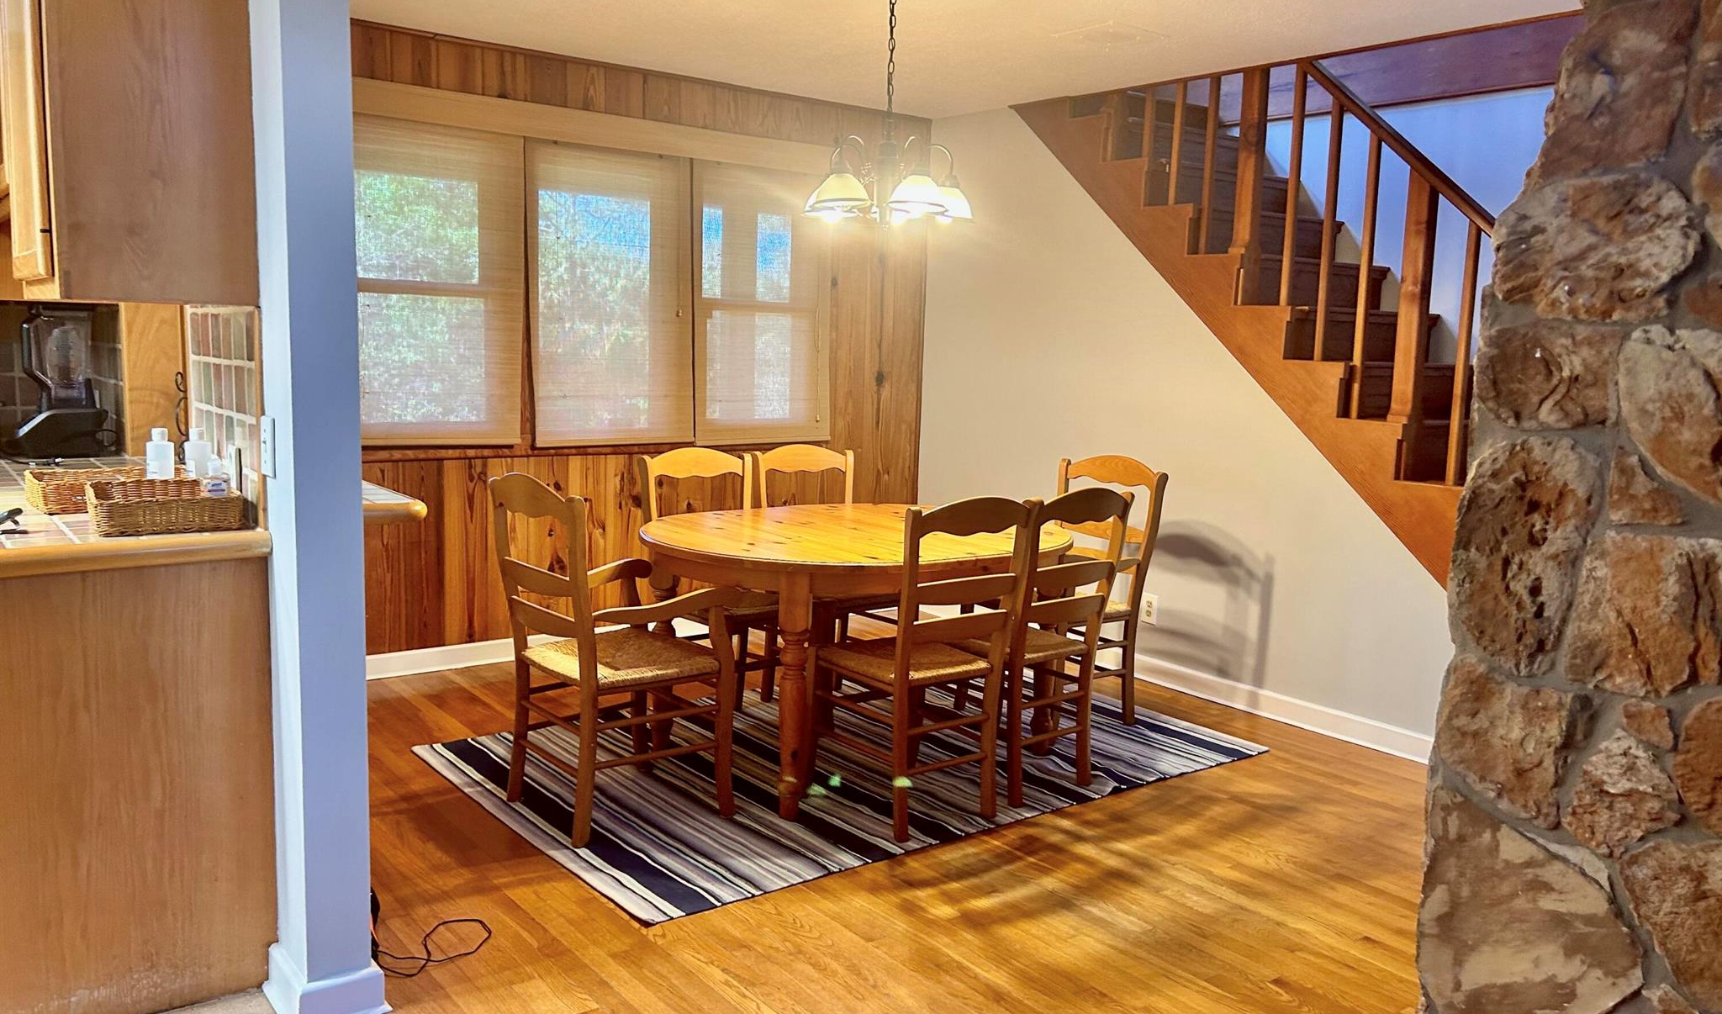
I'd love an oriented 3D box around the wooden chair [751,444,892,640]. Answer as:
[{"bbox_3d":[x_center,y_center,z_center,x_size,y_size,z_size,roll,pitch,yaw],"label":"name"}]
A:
[{"bbox_3d":[-0.075,0.283,4.699,0.470,0.955,0.530,-4,10,-37],"label":"wooden chair"}]

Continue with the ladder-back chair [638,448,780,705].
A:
[{"bbox_3d":[-0.427,0.304,4.389,0.450,0.965,0.540,-4,10,-37],"label":"ladder-back chair"}]

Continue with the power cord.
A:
[{"bbox_3d":[-0.948,0.883,2.833,0.310,0.200,0.230,-4,10,-37],"label":"power cord"}]

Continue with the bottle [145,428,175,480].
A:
[{"bbox_3d":[-1.496,-0.088,2.767,0.060,0.152,0.058,5,8,19],"label":"bottle"}]

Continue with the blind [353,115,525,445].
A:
[{"bbox_3d":[-1.604,-0.827,4.856,0.740,1.200,0.050,-4,10,-37],"label":"blind"}]

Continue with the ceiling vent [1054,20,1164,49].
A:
[{"bbox_3d":[0.850,-1.596,4.423,0.290,0.020,0.290,-4,10,-37],"label":"ceiling vent"}]

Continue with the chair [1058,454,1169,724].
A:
[{"bbox_3d":[0.733,0.302,4.770,0.550,0.960,0.560,-4,10,-37],"label":"chair"}]

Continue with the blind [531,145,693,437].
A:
[{"bbox_3d":[-1.004,-0.854,5.317,0.740,1.220,0.050,-4,10,-37],"label":"blind"}]

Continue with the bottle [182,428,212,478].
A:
[{"bbox_3d":[-1.442,-0.092,2.807,0.060,0.152,0.058,5,8,22],"label":"bottle"}]

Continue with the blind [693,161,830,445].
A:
[{"bbox_3d":[-0.426,-0.889,5.744,0.725,1.230,0.050,-4,10,-37],"label":"blind"}]

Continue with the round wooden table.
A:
[{"bbox_3d":[-0.012,0.445,4.299,1.490,0.747,1.140,-4,10,-37],"label":"round wooden table"}]

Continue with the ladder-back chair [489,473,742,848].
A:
[{"bbox_3d":[-0.695,0.387,3.671,0.540,0.975,0.545,-4,10,-40],"label":"ladder-back chair"}]

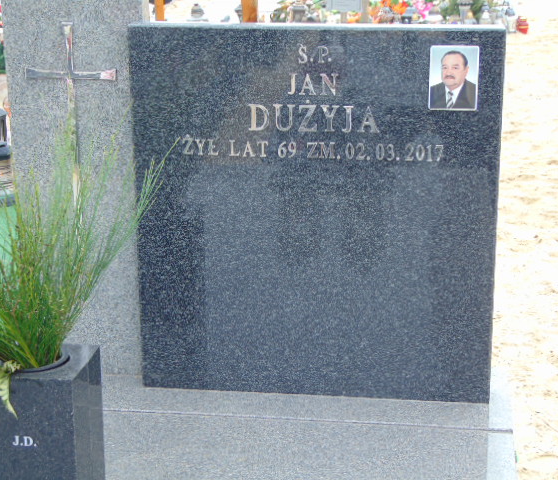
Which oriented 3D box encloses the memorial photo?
[{"bbox_3d":[0.328,-0.302,2.457,0.090,0.121,0.010,2,16,8],"label":"memorial photo"}]

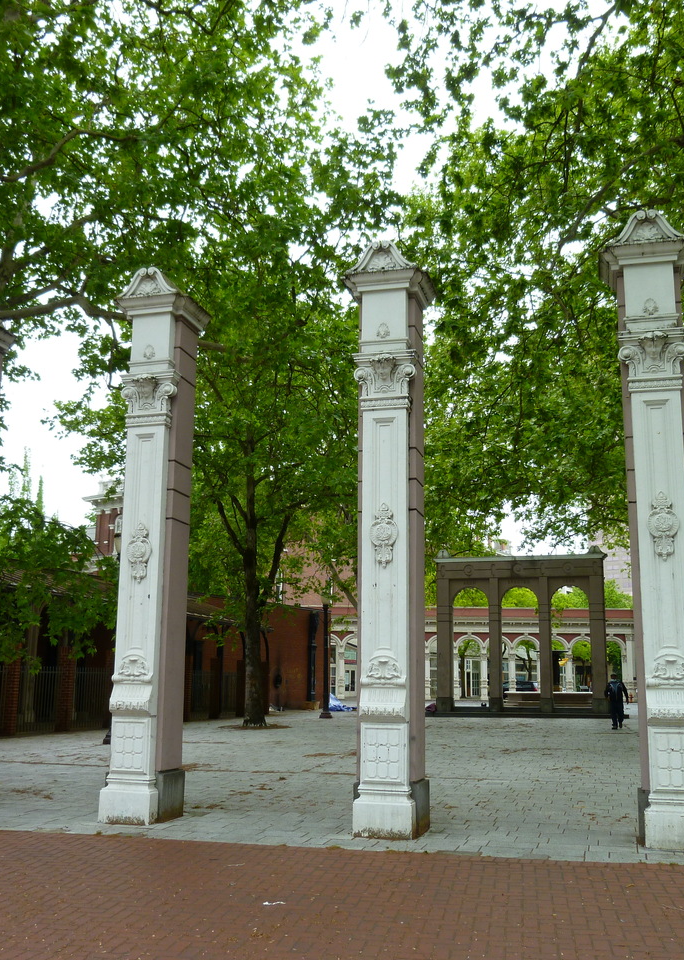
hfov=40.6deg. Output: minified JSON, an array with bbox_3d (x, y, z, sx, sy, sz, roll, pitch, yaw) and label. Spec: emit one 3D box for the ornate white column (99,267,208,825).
[{"bbox_3d":[-2.210,0.683,10.872,0.814,6.273,0.837,-3,-12,15],"label":"ornate white column"}]

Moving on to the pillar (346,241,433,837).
[{"bbox_3d":[0.541,0.552,10.123,0.814,6.273,0.837,-3,-12,15],"label":"pillar"}]

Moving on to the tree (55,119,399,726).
[{"bbox_3d":[-3.443,-0.904,32.421,10.428,18.328,10.112,-3,-12,15],"label":"tree"}]

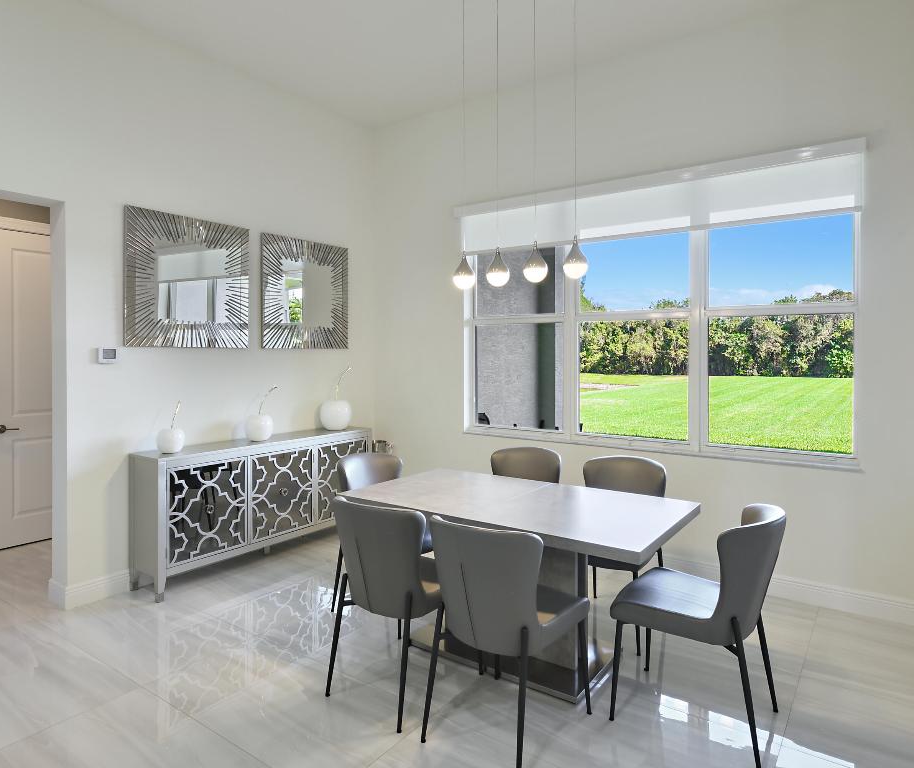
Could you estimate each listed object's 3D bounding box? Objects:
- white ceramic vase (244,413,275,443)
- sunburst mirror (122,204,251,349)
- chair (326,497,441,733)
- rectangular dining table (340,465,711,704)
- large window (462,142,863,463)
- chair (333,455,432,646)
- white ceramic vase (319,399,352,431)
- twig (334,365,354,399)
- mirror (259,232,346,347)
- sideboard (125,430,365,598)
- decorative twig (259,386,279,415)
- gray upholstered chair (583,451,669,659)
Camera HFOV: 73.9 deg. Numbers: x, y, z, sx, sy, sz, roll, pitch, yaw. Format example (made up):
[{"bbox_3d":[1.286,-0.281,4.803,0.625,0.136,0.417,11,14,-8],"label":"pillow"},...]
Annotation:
[{"bbox_3d":[-1.434,0.315,4.410,0.198,0.190,0.198,0,2,0],"label":"white ceramic vase"},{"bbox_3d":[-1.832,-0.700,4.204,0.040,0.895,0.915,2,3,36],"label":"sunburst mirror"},{"bbox_3d":[-0.226,0.927,2.741,0.500,0.865,0.595,2,3,36],"label":"chair"},{"bbox_3d":[0.289,0.963,3.100,1.610,0.758,0.896,2,3,36],"label":"rectangular dining table"},{"bbox_3d":[1.205,-0.493,4.326,2.800,1.885,0.130,2,3,36],"label":"large window"},{"bbox_3d":[-0.388,0.886,3.547,0.595,0.865,0.500,2,3,36],"label":"chair"},{"bbox_3d":[-1.000,0.253,5.040,0.252,0.248,0.252,0,2,0],"label":"white ceramic vase"},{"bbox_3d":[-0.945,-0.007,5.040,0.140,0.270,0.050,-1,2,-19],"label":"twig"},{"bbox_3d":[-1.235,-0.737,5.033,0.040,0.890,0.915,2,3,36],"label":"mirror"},{"bbox_3d":[-1.387,0.839,4.483,0.345,0.865,1.840,2,3,36],"label":"sideboard"},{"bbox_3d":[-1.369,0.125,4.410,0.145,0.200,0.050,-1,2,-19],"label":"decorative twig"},{"bbox_3d":[0.889,0.895,3.374,0.500,0.865,0.600,2,3,36],"label":"gray upholstered chair"}]

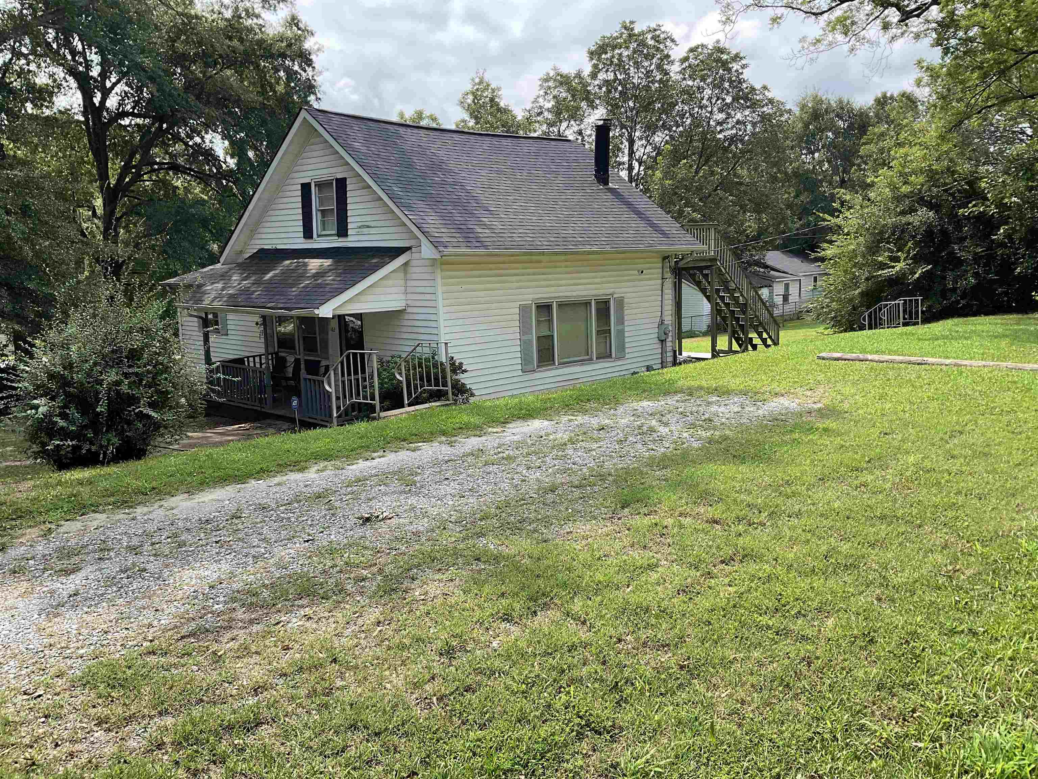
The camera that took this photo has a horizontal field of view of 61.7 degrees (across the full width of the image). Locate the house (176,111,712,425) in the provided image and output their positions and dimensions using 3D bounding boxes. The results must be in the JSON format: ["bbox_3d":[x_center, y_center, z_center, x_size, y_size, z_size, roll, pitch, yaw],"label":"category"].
[{"bbox_3d":[-3.228,-3.360,22.085,11.989,6.373,10.318,8,12,44],"label":"house"}]

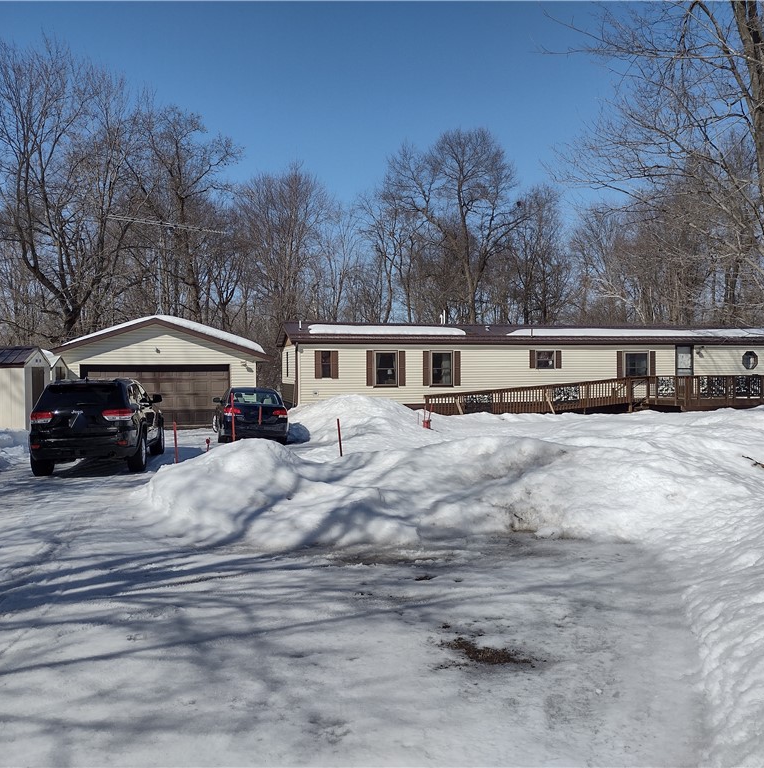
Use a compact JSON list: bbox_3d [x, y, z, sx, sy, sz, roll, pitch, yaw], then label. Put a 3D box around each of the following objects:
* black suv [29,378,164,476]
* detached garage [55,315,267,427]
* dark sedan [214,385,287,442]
[{"bbox_3d":[-5.730,0.809,16.624,1.940,1.770,4.820,0,1,-9],"label":"black suv"},{"bbox_3d":[-8.610,-0.421,30.814,7.800,3.800,7.300,-1,1,-14],"label":"detached garage"},{"bbox_3d":[-3.855,0.854,23.275,1.840,1.490,4.750,-1,1,-13],"label":"dark sedan"}]

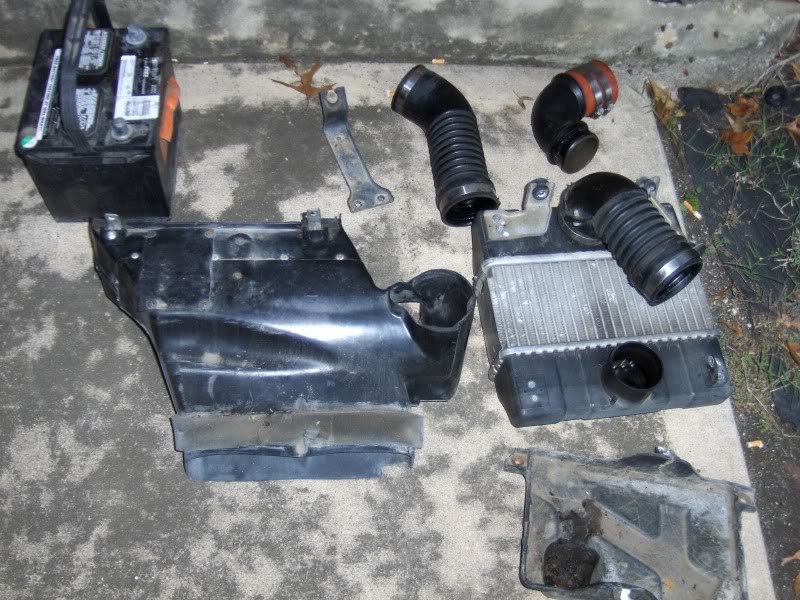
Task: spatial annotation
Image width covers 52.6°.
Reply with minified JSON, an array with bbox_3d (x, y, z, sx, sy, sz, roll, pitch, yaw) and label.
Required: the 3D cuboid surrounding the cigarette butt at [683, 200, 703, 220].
[{"bbox_3d":[0.482,-0.150,1.328,0.010,0.008,0.042,-29,68,-19],"label":"cigarette butt"}]

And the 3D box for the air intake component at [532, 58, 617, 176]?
[{"bbox_3d":[0.290,-0.306,1.331,0.145,0.088,0.190,9,62,0],"label":"air intake component"}]

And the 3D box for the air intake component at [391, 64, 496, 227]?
[{"bbox_3d":[0.080,-0.252,1.283,0.111,0.090,0.274,-18,65,-14],"label":"air intake component"}]

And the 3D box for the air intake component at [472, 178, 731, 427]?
[{"bbox_3d":[0.291,-0.037,1.142,0.334,0.170,0.370,-3,62,-7],"label":"air intake component"}]

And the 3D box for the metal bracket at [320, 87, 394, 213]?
[{"bbox_3d":[-0.082,-0.249,1.302,0.073,0.028,0.229,-18,65,-14],"label":"metal bracket"}]

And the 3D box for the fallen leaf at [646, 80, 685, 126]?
[{"bbox_3d":[0.457,-0.352,1.412,0.056,0.045,0.080,-39,72,-22],"label":"fallen leaf"}]

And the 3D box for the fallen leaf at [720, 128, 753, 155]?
[{"bbox_3d":[0.591,-0.281,1.400,0.062,0.020,0.057,1,62,-4],"label":"fallen leaf"}]

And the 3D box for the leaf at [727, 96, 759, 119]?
[{"bbox_3d":[0.614,-0.353,1.435,0.058,0.030,0.032,-24,67,-17],"label":"leaf"}]

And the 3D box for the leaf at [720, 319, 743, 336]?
[{"bbox_3d":[0.505,0.040,1.227,0.016,0.012,0.038,-36,71,-21],"label":"leaf"}]

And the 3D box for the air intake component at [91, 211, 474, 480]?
[{"bbox_3d":[-0.174,0.036,1.087,0.541,0.125,0.382,0,62,-5],"label":"air intake component"}]

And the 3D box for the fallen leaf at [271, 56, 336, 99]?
[{"bbox_3d":[-0.157,-0.380,1.364,0.100,0.030,0.067,23,63,7],"label":"fallen leaf"}]

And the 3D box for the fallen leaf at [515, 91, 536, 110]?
[{"bbox_3d":[0.210,-0.349,1.391,0.036,0.012,0.024,35,65,13],"label":"fallen leaf"}]

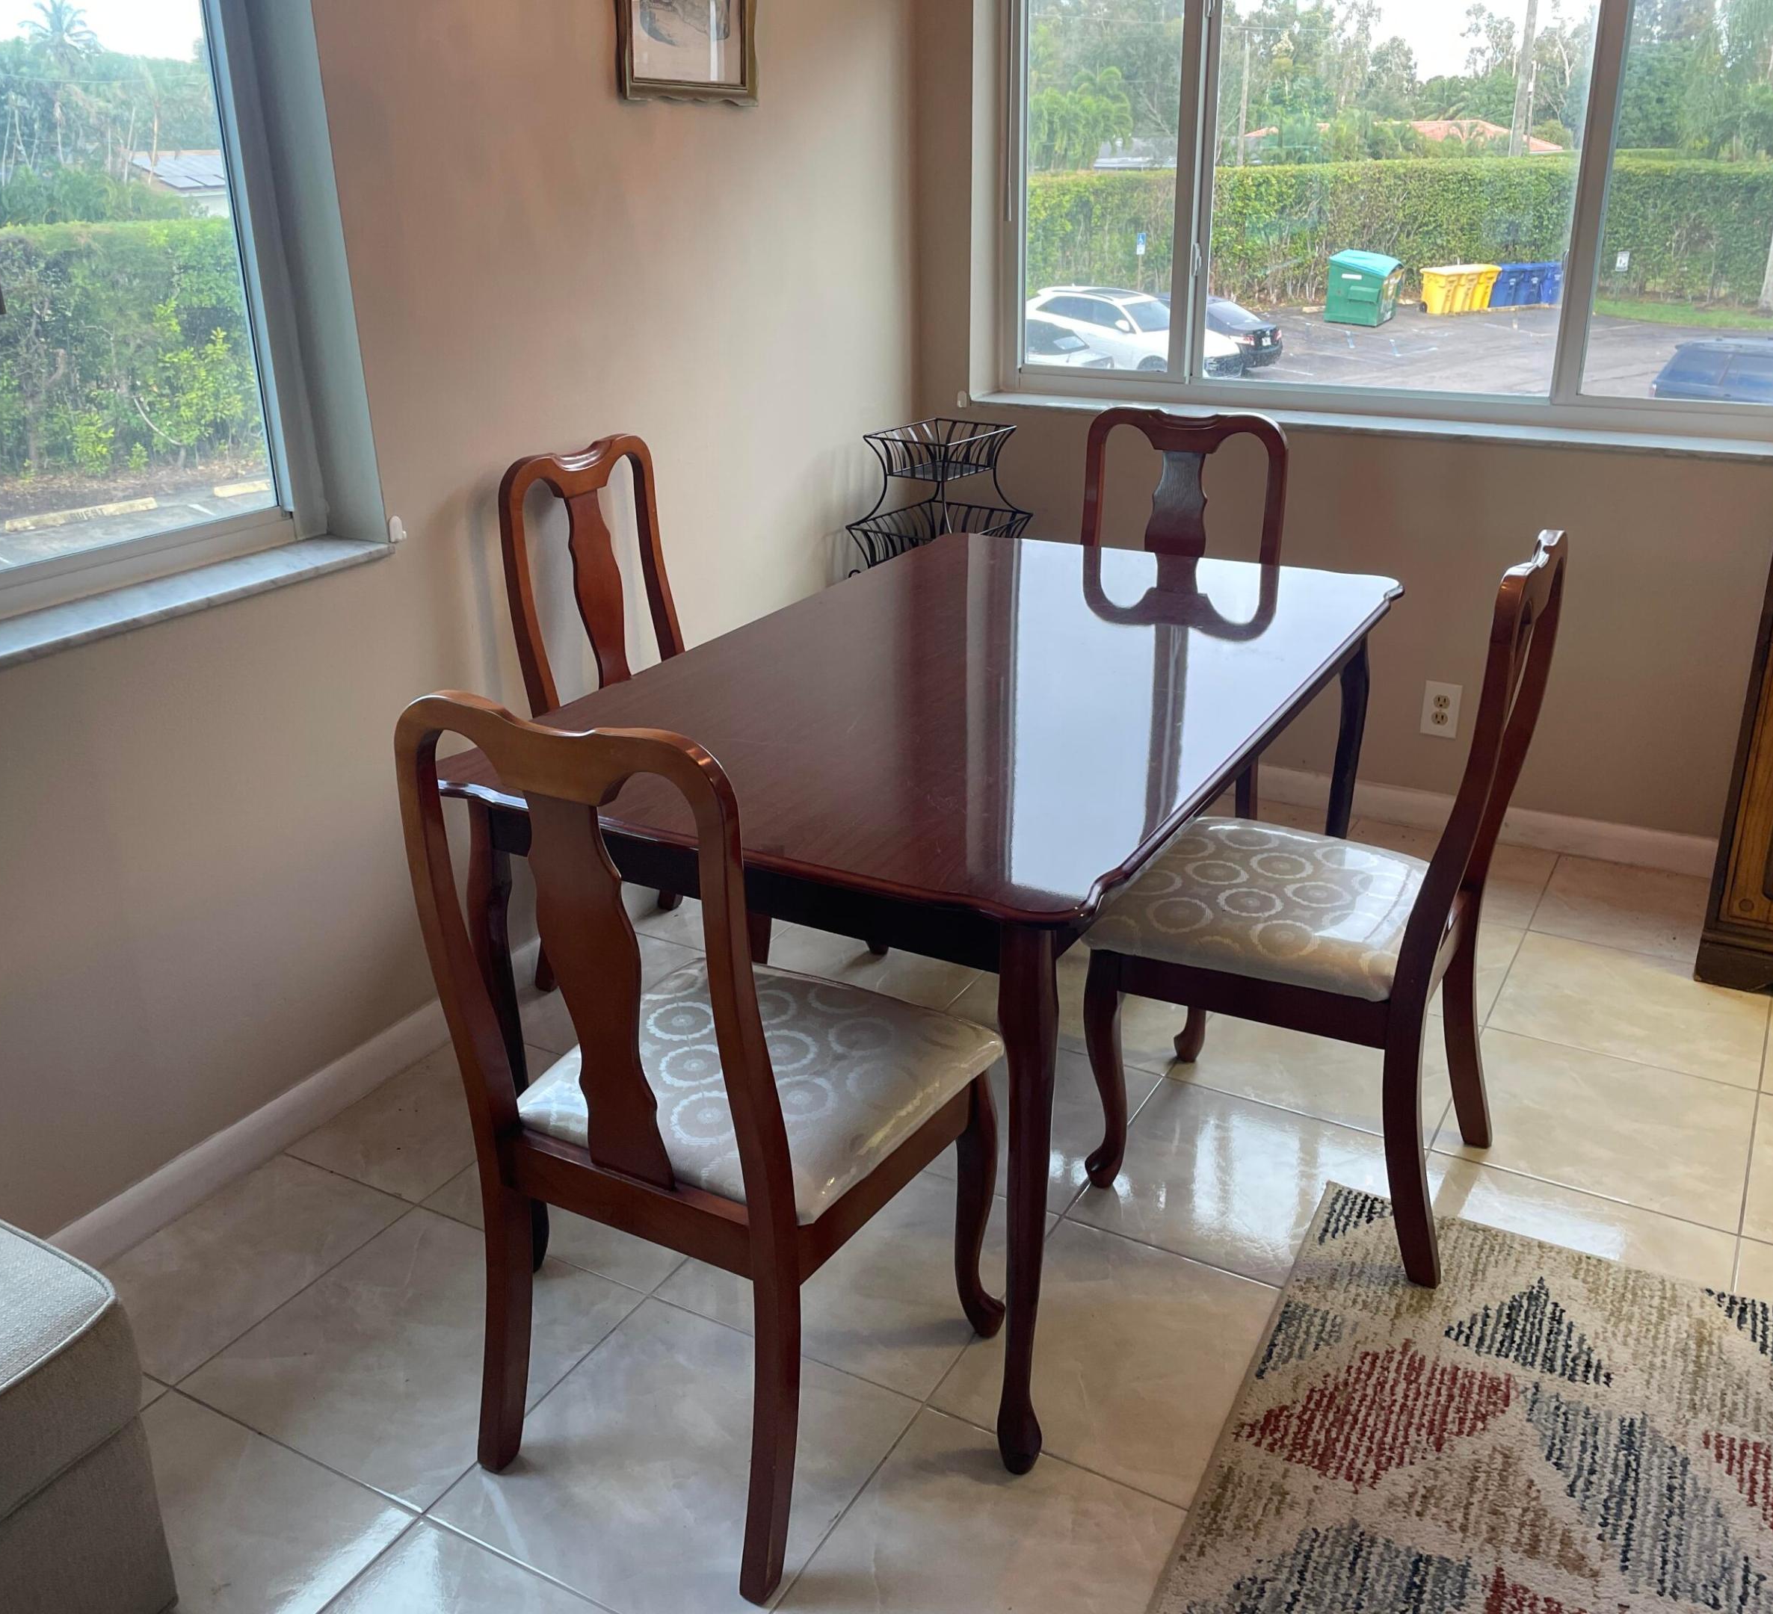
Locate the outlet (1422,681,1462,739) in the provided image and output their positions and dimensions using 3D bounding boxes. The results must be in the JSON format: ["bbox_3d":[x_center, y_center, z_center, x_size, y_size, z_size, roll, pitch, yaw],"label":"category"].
[{"bbox_3d":[1.221,-0.213,3.556,0.077,0.122,0.006,12,25,27],"label":"outlet"}]

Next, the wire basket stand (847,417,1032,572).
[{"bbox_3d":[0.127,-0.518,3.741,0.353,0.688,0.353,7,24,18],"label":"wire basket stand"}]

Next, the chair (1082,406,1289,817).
[{"bbox_3d":[0.444,-0.198,3.002,0.452,0.987,0.542,10,25,25],"label":"chair"}]

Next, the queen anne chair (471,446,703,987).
[{"bbox_3d":[-0.323,-0.139,2.880,0.542,0.987,0.452,12,25,27],"label":"queen anne chair"}]

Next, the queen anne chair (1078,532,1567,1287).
[{"bbox_3d":[0.606,0.092,2.297,0.542,0.987,0.452,12,25,27],"label":"queen anne chair"}]

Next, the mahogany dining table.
[{"bbox_3d":[0.150,0.136,2.500,0.890,0.759,1.475,12,25,27],"label":"mahogany dining table"}]

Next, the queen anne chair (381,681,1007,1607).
[{"bbox_3d":[-0.173,0.279,1.866,0.452,0.987,0.542,12,25,27],"label":"queen anne chair"}]

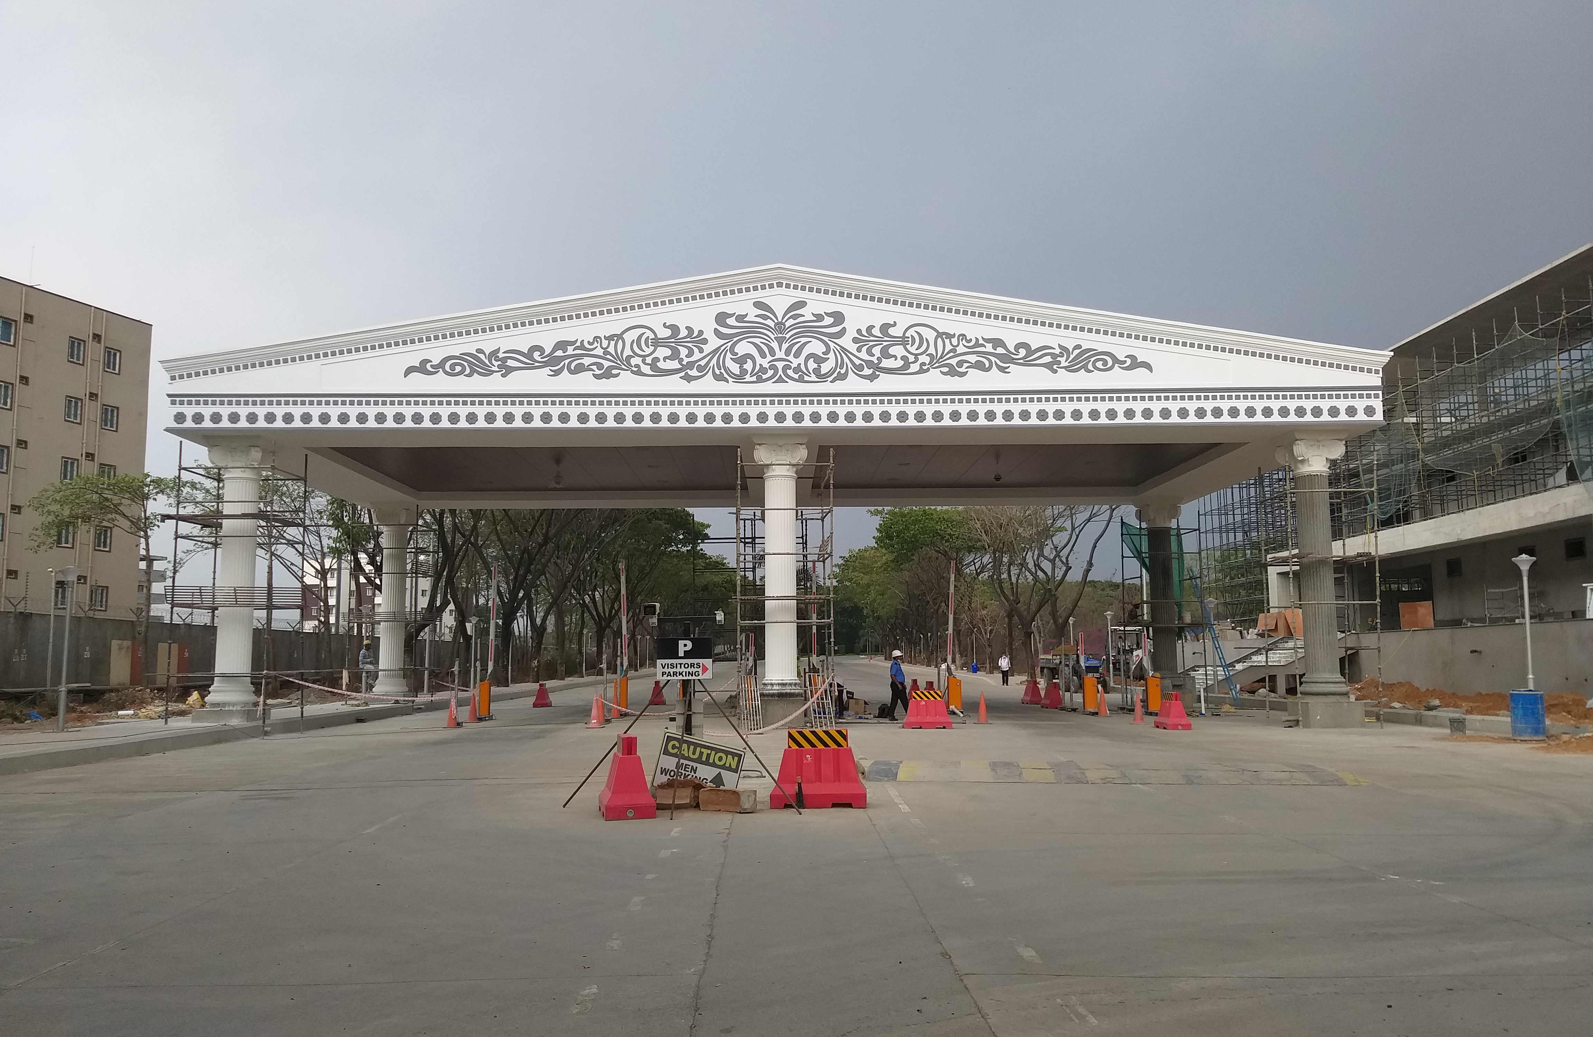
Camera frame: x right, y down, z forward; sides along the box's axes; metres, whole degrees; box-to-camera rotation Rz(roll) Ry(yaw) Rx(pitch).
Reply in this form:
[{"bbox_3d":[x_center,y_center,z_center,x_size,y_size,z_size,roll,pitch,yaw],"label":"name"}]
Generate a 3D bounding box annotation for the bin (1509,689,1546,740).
[{"bbox_3d":[14.160,3.820,23.191,0.580,0.900,0.580,0,-7,-1],"label":"bin"}]

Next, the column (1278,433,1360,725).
[{"bbox_3d":[12.367,1.472,28.247,1.250,6.750,1.200,0,-7,-1],"label":"column"}]

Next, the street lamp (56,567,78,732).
[{"bbox_3d":[-14.080,2.506,23.054,0.420,3.150,0.420,0,-6,0],"label":"street lamp"}]

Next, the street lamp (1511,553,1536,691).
[{"bbox_3d":[13.957,2.258,22.854,0.420,3.150,0.420,0,-6,0],"label":"street lamp"}]

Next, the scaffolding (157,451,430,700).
[{"bbox_3d":[-12.330,2.004,31.400,2.300,5.750,12.400,0,-6,-1],"label":"scaffolding"}]

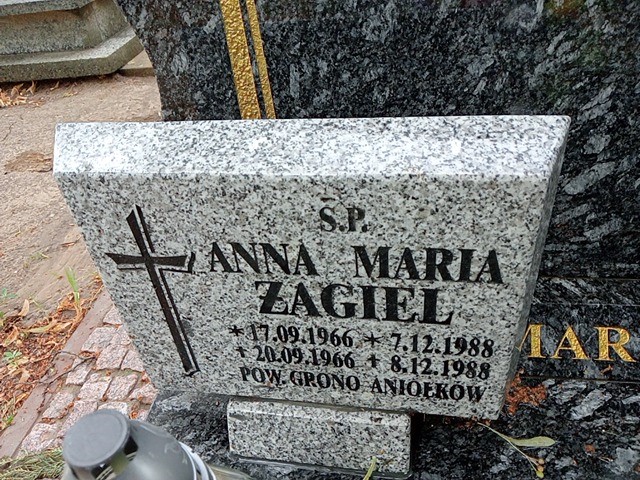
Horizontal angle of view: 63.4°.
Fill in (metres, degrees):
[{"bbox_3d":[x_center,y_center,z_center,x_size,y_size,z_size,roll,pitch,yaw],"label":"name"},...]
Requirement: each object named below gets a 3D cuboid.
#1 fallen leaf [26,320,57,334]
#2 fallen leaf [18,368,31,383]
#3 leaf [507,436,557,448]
[{"bbox_3d":[-0.785,0.245,1.462,0.076,0.012,0.020,-19,37,-17],"label":"fallen leaf"},{"bbox_3d":[-0.751,0.347,1.314,0.019,0.011,0.033,-1,36,7],"label":"fallen leaf"},{"bbox_3d":[0.282,0.269,0.690,0.063,0.005,0.015,0,36,9],"label":"leaf"}]

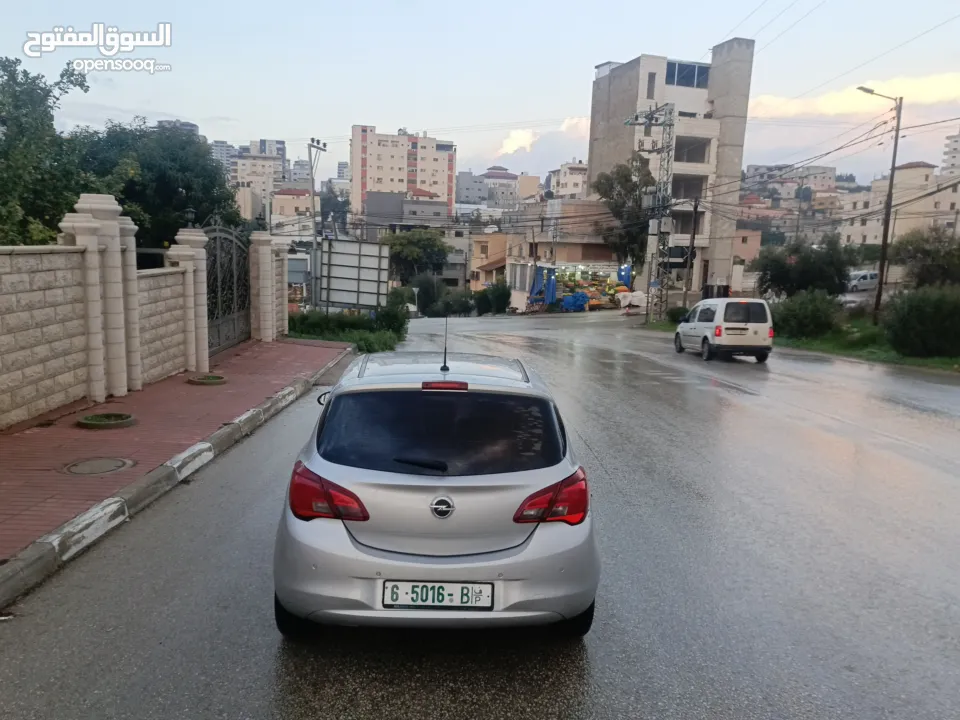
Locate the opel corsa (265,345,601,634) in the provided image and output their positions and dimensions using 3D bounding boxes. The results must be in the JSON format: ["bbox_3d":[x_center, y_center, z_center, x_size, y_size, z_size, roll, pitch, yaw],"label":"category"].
[{"bbox_3d":[-0.280,0.650,5.070,1.750,1.480,4.020,2,8,-3],"label":"opel corsa"}]

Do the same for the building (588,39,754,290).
[{"bbox_3d":[16.825,-17.369,61.926,9.064,21.134,11.685,-1,9,-19],"label":"building"}]

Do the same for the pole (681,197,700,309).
[{"bbox_3d":[15.281,-7.535,48.281,0.320,8.360,0.320,3,10,0],"label":"pole"}]

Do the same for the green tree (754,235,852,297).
[{"bbox_3d":[20.899,-6.040,43.000,6.200,4.200,5.000,7,10,26],"label":"green tree"}]

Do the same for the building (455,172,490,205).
[{"bbox_3d":[-2.775,-65.917,256.909,12.019,12.770,14.000,2,9,0],"label":"building"}]

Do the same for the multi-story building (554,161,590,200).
[{"bbox_3d":[25.414,-47.466,179.000,12.000,11.000,11.000,4,10,9],"label":"multi-story building"}]

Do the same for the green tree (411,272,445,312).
[{"bbox_3d":[-3.732,-4.766,47.771,2.500,3.006,2.500,2,9,0],"label":"green tree"}]

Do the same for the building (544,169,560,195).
[{"bbox_3d":[20.509,-48.170,183.346,4.546,7.755,11.000,4,9,10],"label":"building"}]

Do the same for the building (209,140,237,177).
[{"bbox_3d":[-219.266,-166.104,567.519,23.558,37.290,22.000,-1,9,-18],"label":"building"}]

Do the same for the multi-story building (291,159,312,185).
[{"bbox_3d":[-77.730,-82.819,296.909,9.585,12.200,14.000,2,9,0],"label":"multi-story building"}]

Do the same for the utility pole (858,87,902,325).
[{"bbox_3d":[17.433,-6.757,29.460,2.000,10.294,0.350,0,9,-14],"label":"utility pole"}]

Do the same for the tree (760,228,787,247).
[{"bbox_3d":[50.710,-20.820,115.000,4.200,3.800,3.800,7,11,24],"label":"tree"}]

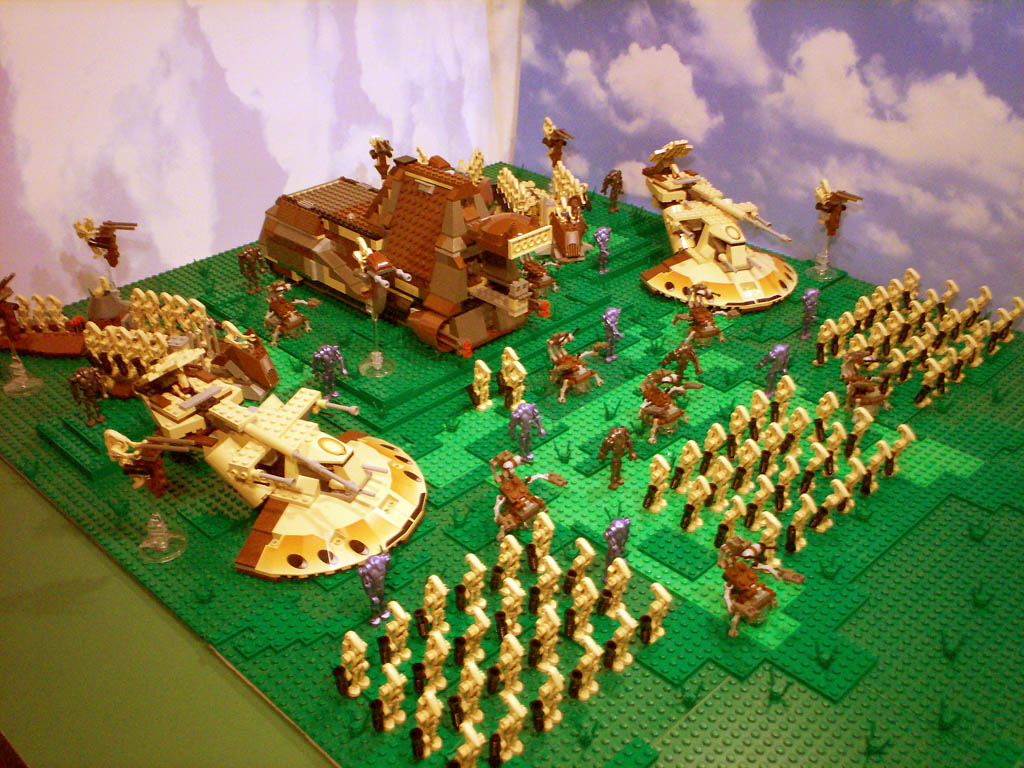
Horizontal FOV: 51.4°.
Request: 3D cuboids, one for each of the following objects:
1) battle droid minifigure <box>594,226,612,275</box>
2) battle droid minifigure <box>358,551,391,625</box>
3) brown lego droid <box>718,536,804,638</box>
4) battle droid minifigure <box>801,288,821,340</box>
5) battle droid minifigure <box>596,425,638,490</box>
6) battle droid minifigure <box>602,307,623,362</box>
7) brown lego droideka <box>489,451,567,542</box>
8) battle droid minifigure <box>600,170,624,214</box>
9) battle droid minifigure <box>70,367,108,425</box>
[{"bbox_3d":[0.099,-0.140,1.117,0.027,0.051,0.024,-27,39,-37],"label":"battle droid minifigure"},{"bbox_3d":[-0.083,0.130,0.671,0.028,0.052,0.023,-27,39,-37],"label":"battle droid minifigure"},{"bbox_3d":[0.151,0.124,0.667,0.046,0.057,0.056,-27,39,-37],"label":"brown lego droid"},{"bbox_3d":[0.279,-0.065,0.995,0.027,0.051,0.025,-27,39,-37],"label":"battle droid minifigure"},{"bbox_3d":[0.079,0.054,0.792,0.030,0.052,0.023,-27,39,-37],"label":"battle droid minifigure"},{"bbox_3d":[0.093,-0.042,0.950,0.027,0.051,0.029,-27,39,-37],"label":"battle droid minifigure"},{"bbox_3d":[0.006,0.078,0.754,0.055,0.048,0.043,-27,39,-37],"label":"brown lego droideka"},{"bbox_3d":[0.122,-0.231,1.273,0.029,0.051,0.019,-27,39,-37],"label":"battle droid minifigure"},{"bbox_3d":[-0.342,0.011,0.863,0.030,0.052,0.022,-27,39,-37],"label":"battle droid minifigure"}]

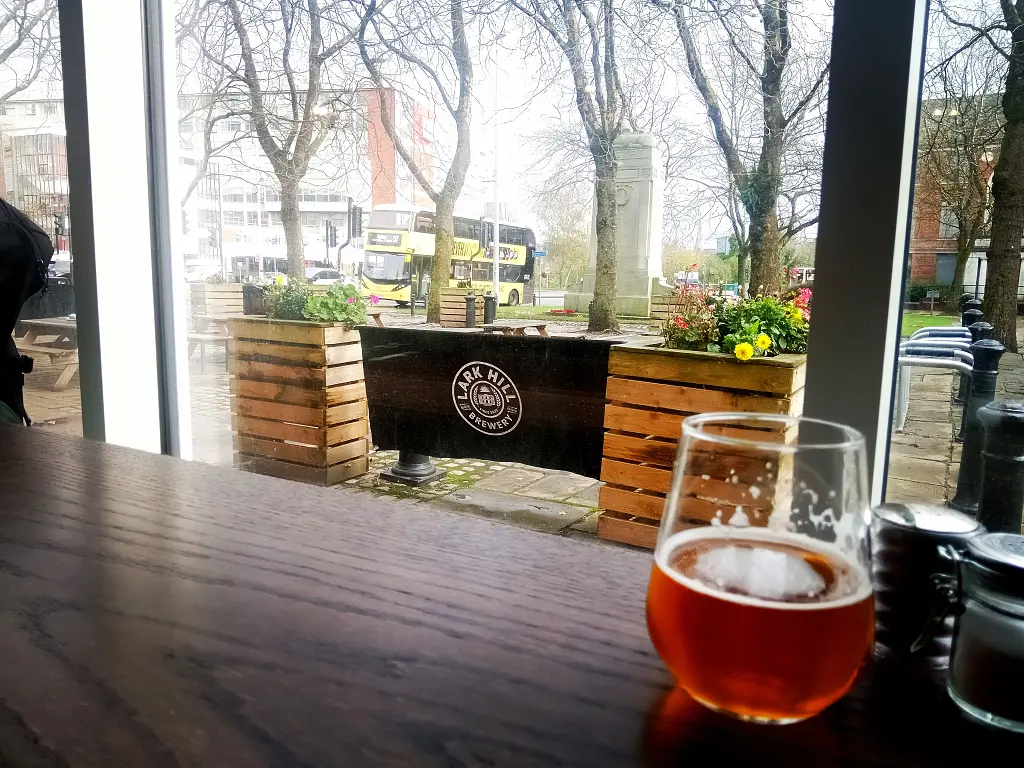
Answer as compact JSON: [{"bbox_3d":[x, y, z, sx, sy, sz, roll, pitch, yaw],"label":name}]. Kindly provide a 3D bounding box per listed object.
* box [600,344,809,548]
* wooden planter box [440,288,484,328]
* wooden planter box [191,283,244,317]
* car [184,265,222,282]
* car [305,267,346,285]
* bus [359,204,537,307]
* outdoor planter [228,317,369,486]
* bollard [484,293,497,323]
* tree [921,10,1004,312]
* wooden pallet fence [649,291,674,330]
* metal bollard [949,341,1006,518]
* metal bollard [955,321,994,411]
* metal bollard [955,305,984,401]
[{"bbox_3d":[0.855,0.343,3.770,0.785,1.000,0.430,7,11,27],"label":"box"},{"bbox_3d":[-0.917,-1.312,15.222,0.770,0.877,0.312,7,10,33],"label":"wooden planter box"},{"bbox_3d":[-5.394,-1.354,15.232,0.450,1.000,0.800,7,11,34],"label":"wooden planter box"},{"bbox_3d":[-17.086,-6.058,45.000,1.800,1.500,4.300,-7,12,-41],"label":"car"},{"bbox_3d":[-11.170,-5.974,48.618,1.800,1.480,4.250,7,11,33],"label":"car"},{"bbox_3d":[-2.630,-5.820,40.000,2.550,4.300,10.900,5,7,30],"label":"bus"},{"bbox_3d":[-1.309,0.078,5.074,0.766,0.926,0.351,6,10,29],"label":"outdoor planter"},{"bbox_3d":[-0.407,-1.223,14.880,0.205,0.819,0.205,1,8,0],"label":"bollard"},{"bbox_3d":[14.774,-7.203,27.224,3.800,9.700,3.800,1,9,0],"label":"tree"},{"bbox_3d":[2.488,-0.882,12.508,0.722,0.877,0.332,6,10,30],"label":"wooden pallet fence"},{"bbox_3d":[2.635,0.234,4.685,0.185,0.975,0.185,1,8,0],"label":"metal bollard"},{"bbox_3d":[3.734,-0.021,6.681,0.185,0.975,0.185,1,8,0],"label":"metal bollard"},{"bbox_3d":[4.875,-0.288,8.830,0.210,1.000,0.210,1,9,0],"label":"metal bollard"}]

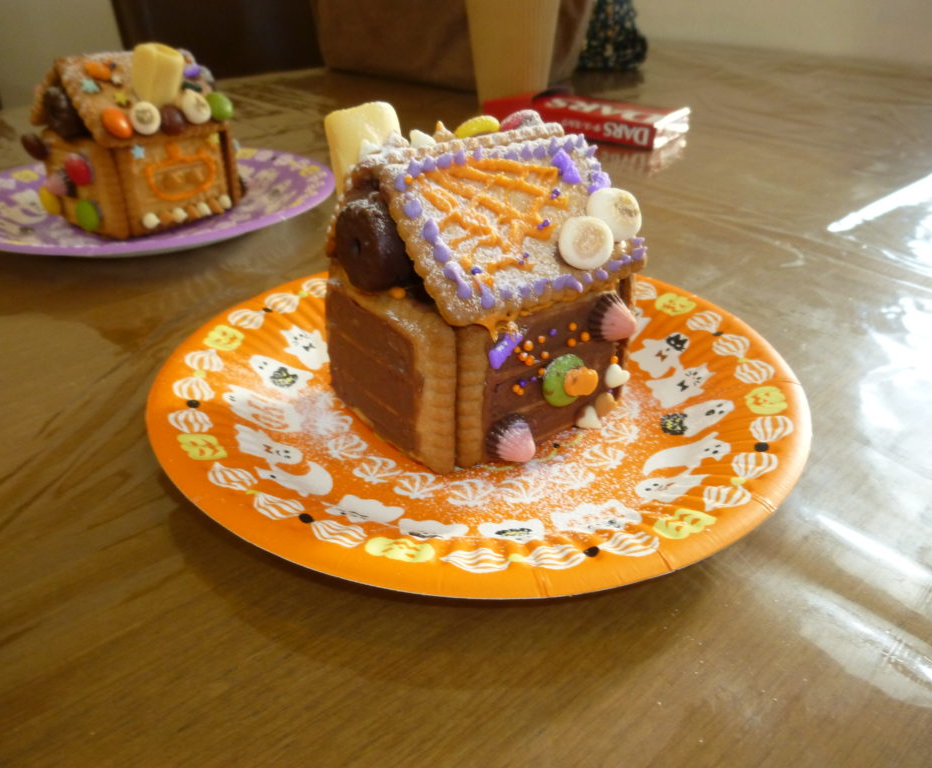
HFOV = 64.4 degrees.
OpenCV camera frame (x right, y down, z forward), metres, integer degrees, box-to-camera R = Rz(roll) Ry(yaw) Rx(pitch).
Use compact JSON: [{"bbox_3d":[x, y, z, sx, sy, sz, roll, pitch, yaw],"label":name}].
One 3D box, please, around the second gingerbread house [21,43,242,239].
[{"bbox_3d":[-0.154,-0.123,0.356,0.067,0.079,0.072,22,37,32],"label":"second gingerbread house"}]

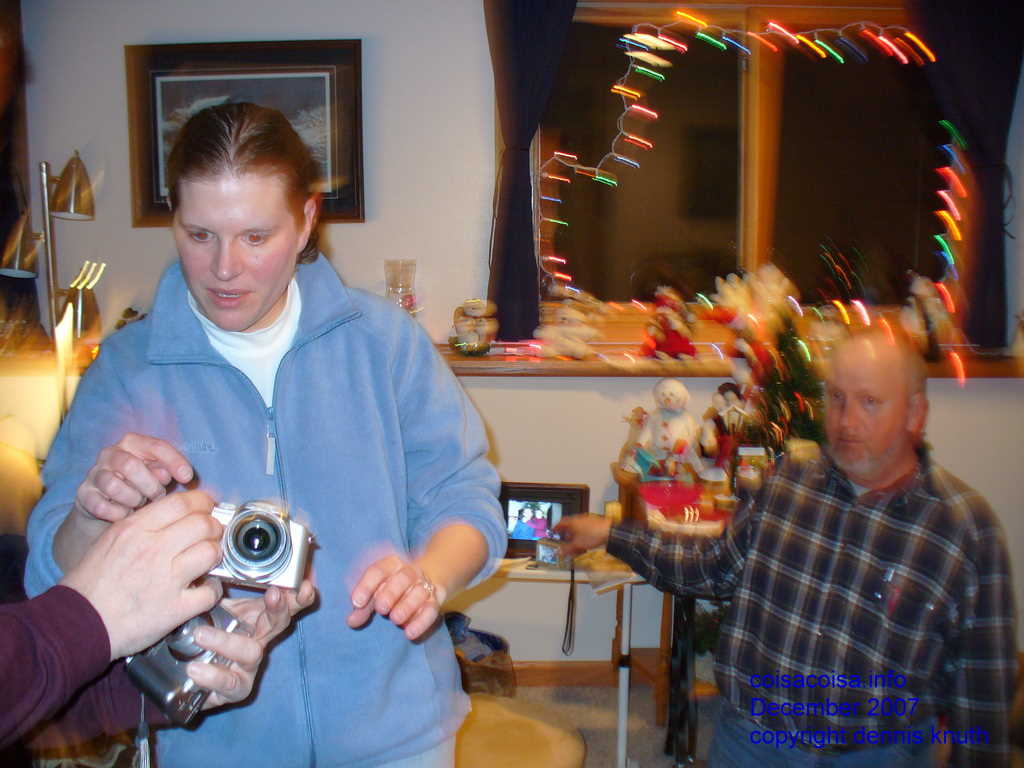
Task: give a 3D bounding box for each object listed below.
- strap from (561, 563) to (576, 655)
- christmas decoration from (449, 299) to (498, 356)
[{"bbox_3d":[0.124,0.494,2.400,0.034,0.205,0.016,0,9,0],"label":"strap"},{"bbox_3d":[-0.118,-0.173,3.345,0.145,0.170,0.120,1,9,5],"label":"christmas decoration"}]

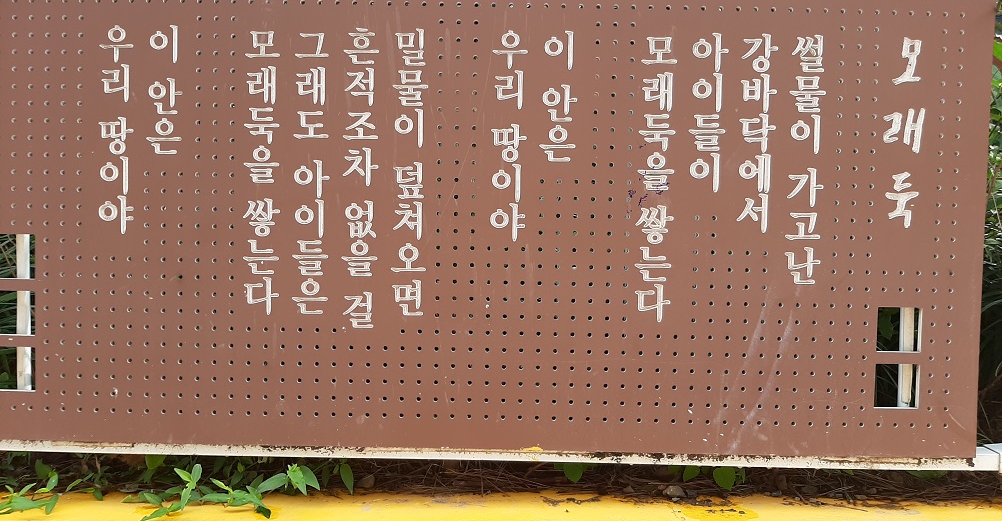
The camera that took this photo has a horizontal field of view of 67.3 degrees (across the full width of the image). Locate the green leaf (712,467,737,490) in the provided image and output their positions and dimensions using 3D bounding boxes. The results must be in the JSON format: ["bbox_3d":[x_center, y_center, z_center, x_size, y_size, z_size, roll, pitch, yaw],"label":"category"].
[{"bbox_3d":[0.432,0.419,1.450,0.044,0.052,0.018,1,2,0],"label":"green leaf"}]

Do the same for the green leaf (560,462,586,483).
[{"bbox_3d":[0.140,0.403,1.450,0.038,0.054,0.016,1,2,0],"label":"green leaf"}]

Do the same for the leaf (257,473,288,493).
[{"bbox_3d":[-0.407,0.397,1.340,0.057,0.036,0.030,1,2,0],"label":"leaf"}]

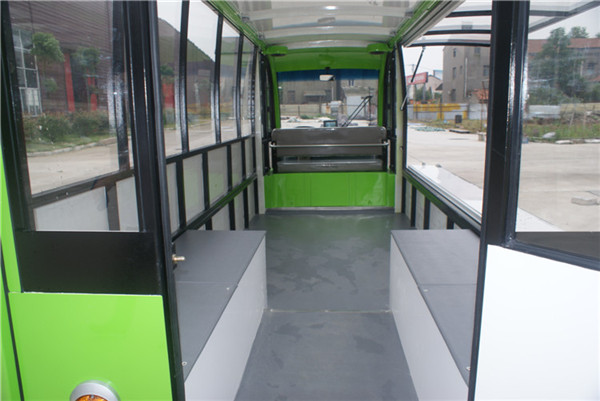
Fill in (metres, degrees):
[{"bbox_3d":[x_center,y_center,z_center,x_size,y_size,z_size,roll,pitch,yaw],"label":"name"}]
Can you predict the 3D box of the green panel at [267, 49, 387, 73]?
[{"bbox_3d":[0.324,-1.682,5.380,1.367,0.255,0.133,-1,11,4],"label":"green panel"}]

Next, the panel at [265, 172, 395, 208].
[{"bbox_3d":[0.310,-0.104,4.789,1.387,0.367,0.051,-1,11,4],"label":"panel"}]

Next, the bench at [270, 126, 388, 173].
[{"bbox_3d":[0.318,-0.570,4.970,1.204,0.479,0.561,-1,11,4],"label":"bench"}]

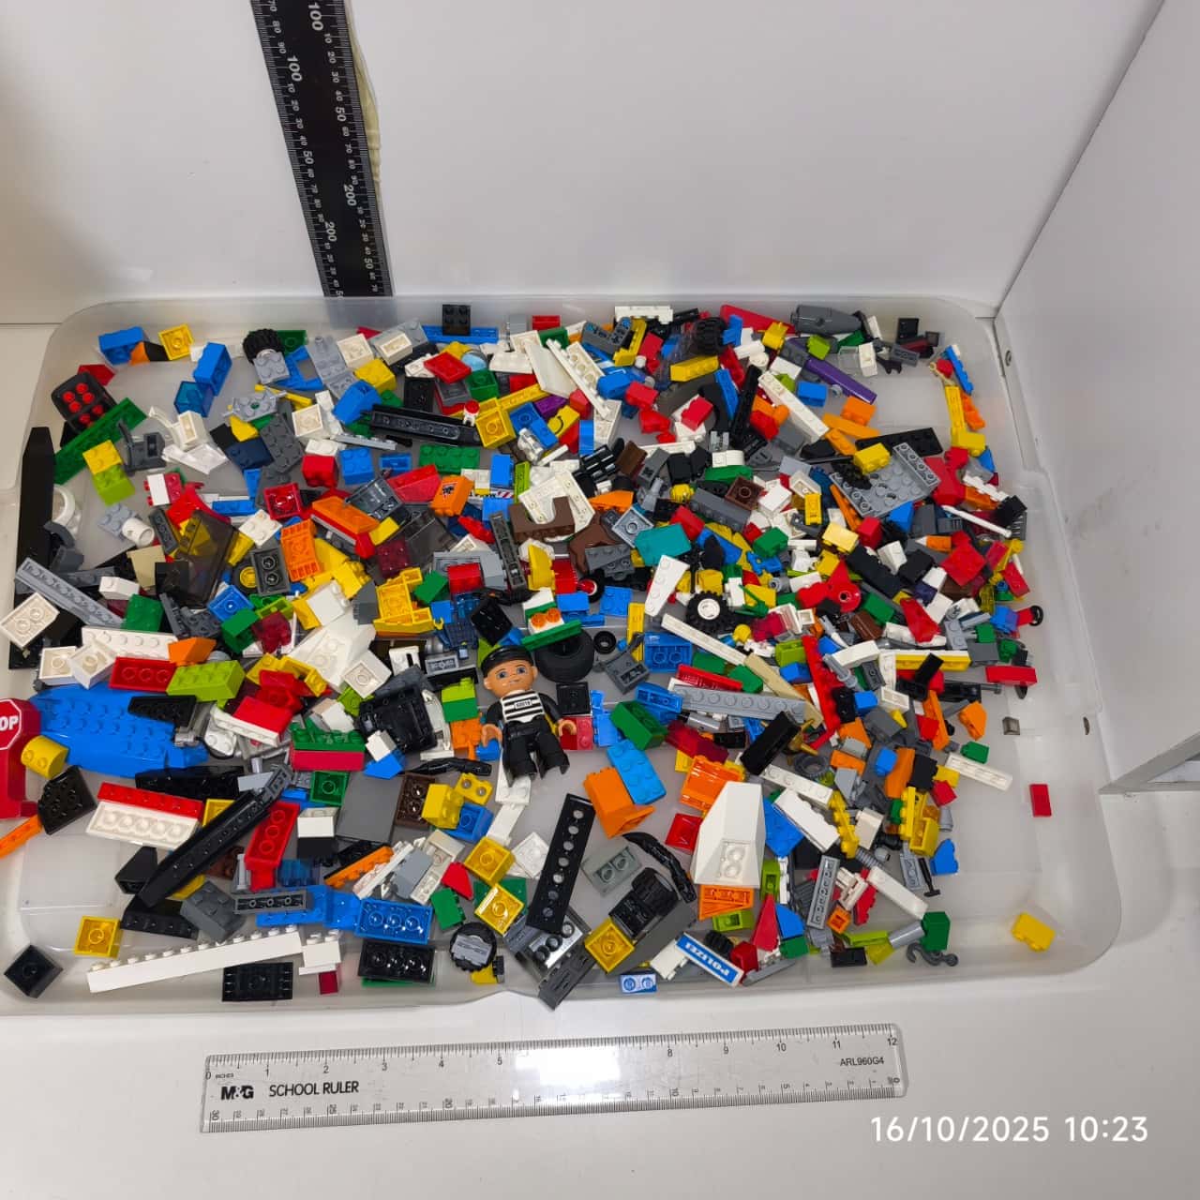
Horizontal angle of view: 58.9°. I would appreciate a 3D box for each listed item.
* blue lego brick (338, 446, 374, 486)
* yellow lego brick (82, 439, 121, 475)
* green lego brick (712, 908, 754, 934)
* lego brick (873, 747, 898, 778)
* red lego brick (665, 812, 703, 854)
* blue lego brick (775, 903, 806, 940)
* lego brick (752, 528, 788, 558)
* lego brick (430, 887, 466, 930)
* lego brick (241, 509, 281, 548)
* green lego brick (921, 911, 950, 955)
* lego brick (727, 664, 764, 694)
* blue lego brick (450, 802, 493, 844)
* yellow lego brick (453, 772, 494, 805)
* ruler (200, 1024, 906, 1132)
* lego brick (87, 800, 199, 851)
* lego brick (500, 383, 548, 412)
[{"bbox_3d":[-0.133,-0.074,0.581,0.016,0.011,0.016,-9,69,-10],"label":"blue lego brick"},{"bbox_3d":[-0.272,-0.078,0.581,0.016,0.005,0.016,-31,65,-13],"label":"yellow lego brick"},{"bbox_3d":[0.063,0.150,0.495,0.016,0.011,0.008,-21,62,35],"label":"green lego brick"},{"bbox_3d":[0.138,0.079,0.516,0.008,0.008,0.011,22,64,11],"label":"lego brick"},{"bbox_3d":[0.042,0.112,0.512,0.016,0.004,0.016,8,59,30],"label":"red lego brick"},{"bbox_3d":[0.087,0.148,0.496,0.011,0.012,0.016,-10,78,-16],"label":"blue lego brick"},{"bbox_3d":[0.095,-0.030,0.586,0.016,0.008,0.011,-34,61,-22],"label":"lego brick"},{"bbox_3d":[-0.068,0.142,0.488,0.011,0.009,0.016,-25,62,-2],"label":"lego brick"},{"bbox_3d":[-0.179,-0.038,0.561,0.016,0.005,0.016,35,65,17],"label":"lego brick"},{"bbox_3d":[0.154,0.153,0.490,0.011,0.016,0.008,-1,22,0],"label":"green lego brick"},{"bbox_3d":[0.074,0.042,0.550,0.016,0.008,0.011,36,67,15],"label":"lego brick"},{"bbox_3d":[-0.062,0.107,0.508,0.016,0.011,0.016,11,71,28],"label":"blue lego brick"},{"bbox_3d":[-0.060,0.090,0.508,0.016,0.008,0.011,23,88,-5],"label":"yellow lego brick"},{"bbox_3d":[-0.017,0.210,0.471,0.309,0.003,0.030,-1,63,-3],"label":"ruler"},{"bbox_3d":[-0.215,0.108,0.503,0.048,0.005,0.016,10,59,3],"label":"lego brick"},{"bbox_3d":[-0.044,-0.117,0.623,0.032,0.011,0.008,-28,67,-16],"label":"lego brick"}]

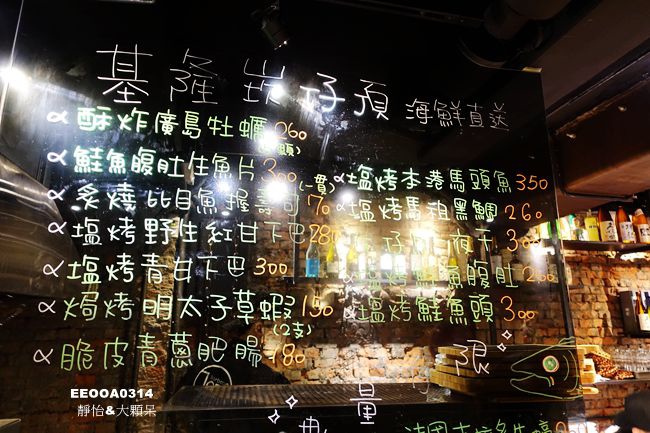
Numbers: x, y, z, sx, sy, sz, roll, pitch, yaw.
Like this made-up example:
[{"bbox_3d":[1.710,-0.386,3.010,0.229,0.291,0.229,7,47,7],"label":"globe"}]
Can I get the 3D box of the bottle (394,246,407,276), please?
[{"bbox_3d":[0.534,0.333,3.050,0.081,0.250,0.081,1,-14,-6],"label":"bottle"}]

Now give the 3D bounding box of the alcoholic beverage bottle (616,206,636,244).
[{"bbox_3d":[2.227,0.060,3.200,0.092,0.310,0.092,1,-14,-6],"label":"alcoholic beverage bottle"}]

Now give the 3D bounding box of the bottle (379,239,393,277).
[{"bbox_3d":[0.433,0.306,3.050,0.082,0.300,0.082,1,-14,-6],"label":"bottle"}]

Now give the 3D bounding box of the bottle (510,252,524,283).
[{"bbox_3d":[1.400,0.371,3.150,0.081,0.222,0.081,1,-14,-6],"label":"bottle"}]

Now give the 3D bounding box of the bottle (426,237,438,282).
[{"bbox_3d":[0.765,0.301,3.070,0.079,0.325,0.079,1,-14,-6],"label":"bottle"}]

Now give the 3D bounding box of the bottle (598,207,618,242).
[{"bbox_3d":[2.094,0.054,3.200,0.092,0.305,0.092,1,-14,-6],"label":"bottle"}]

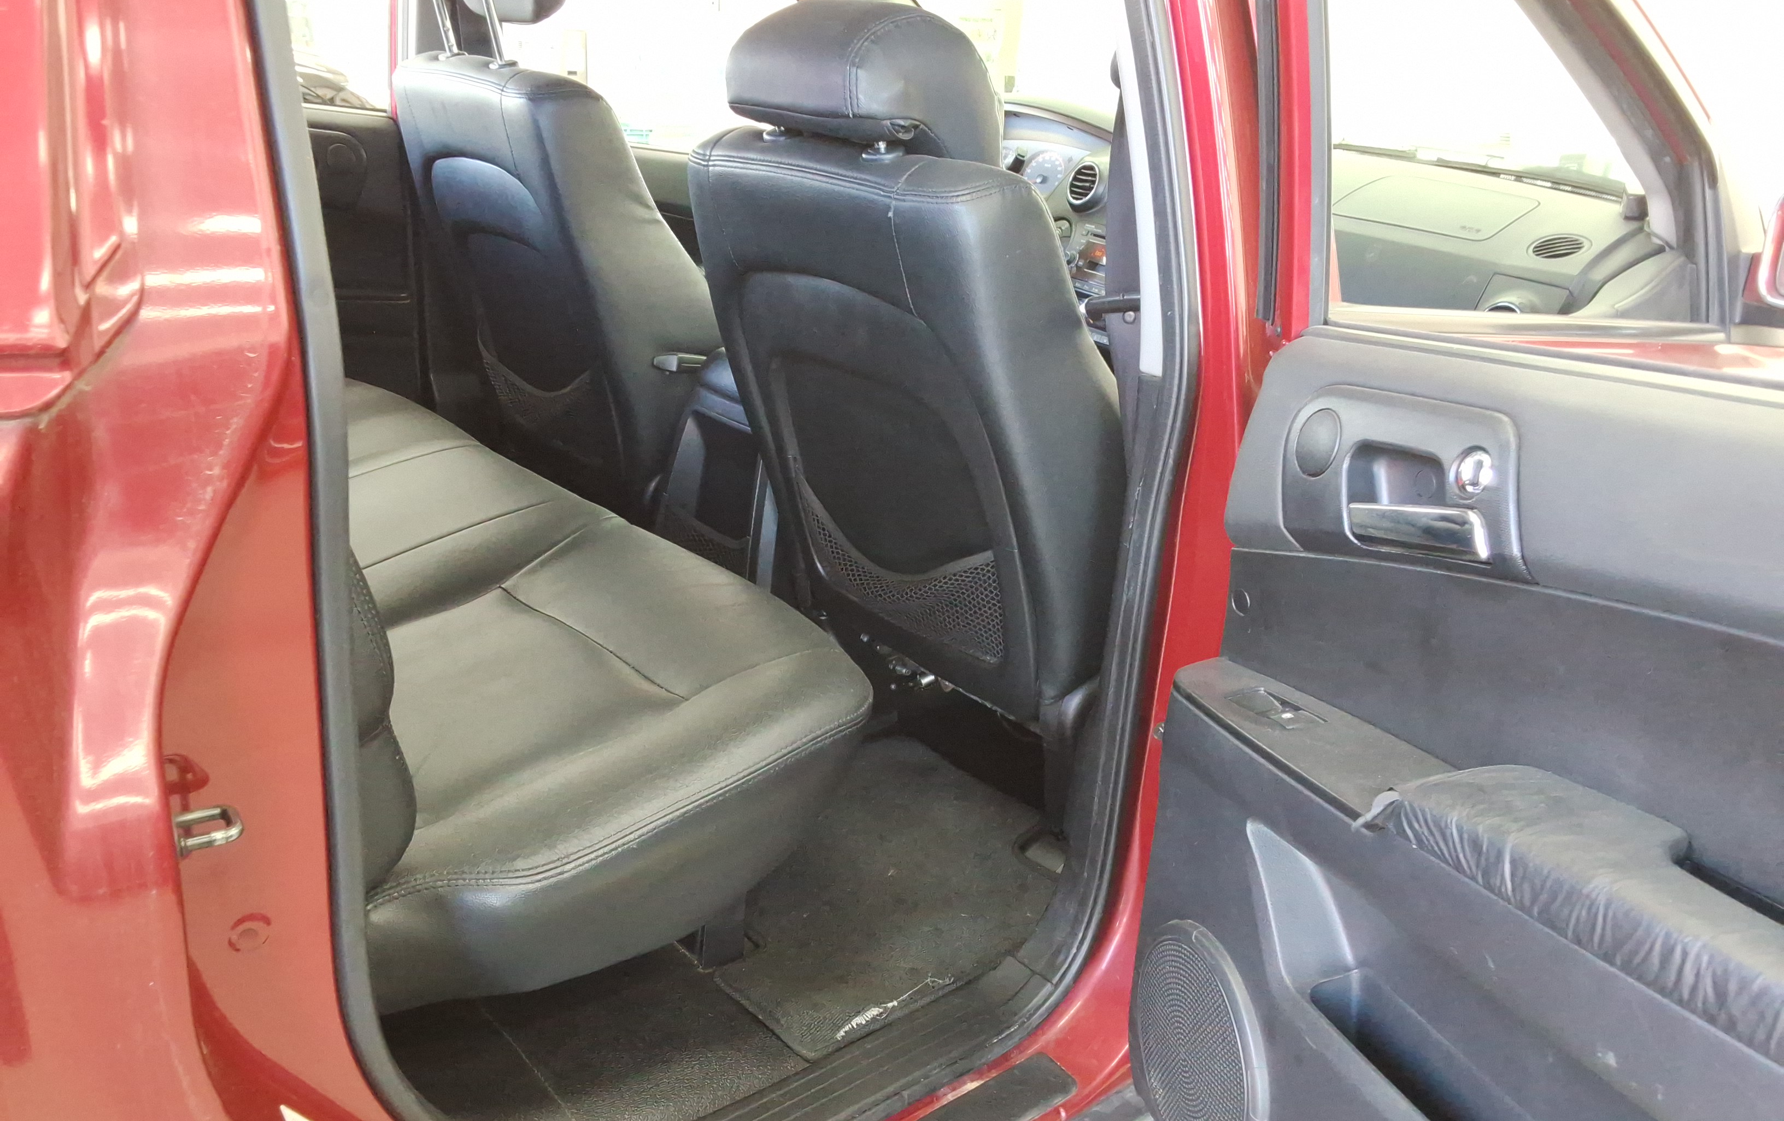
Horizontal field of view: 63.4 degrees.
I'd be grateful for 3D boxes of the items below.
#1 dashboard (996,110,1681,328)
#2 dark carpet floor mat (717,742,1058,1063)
[{"bbox_3d":[0.554,-0.500,2.469,0.490,0.470,1.460,-11,25,-40],"label":"dashboard"},{"bbox_3d":[-0.030,0.343,1.624,0.529,0.020,0.479,-11,25,-40],"label":"dark carpet floor mat"}]

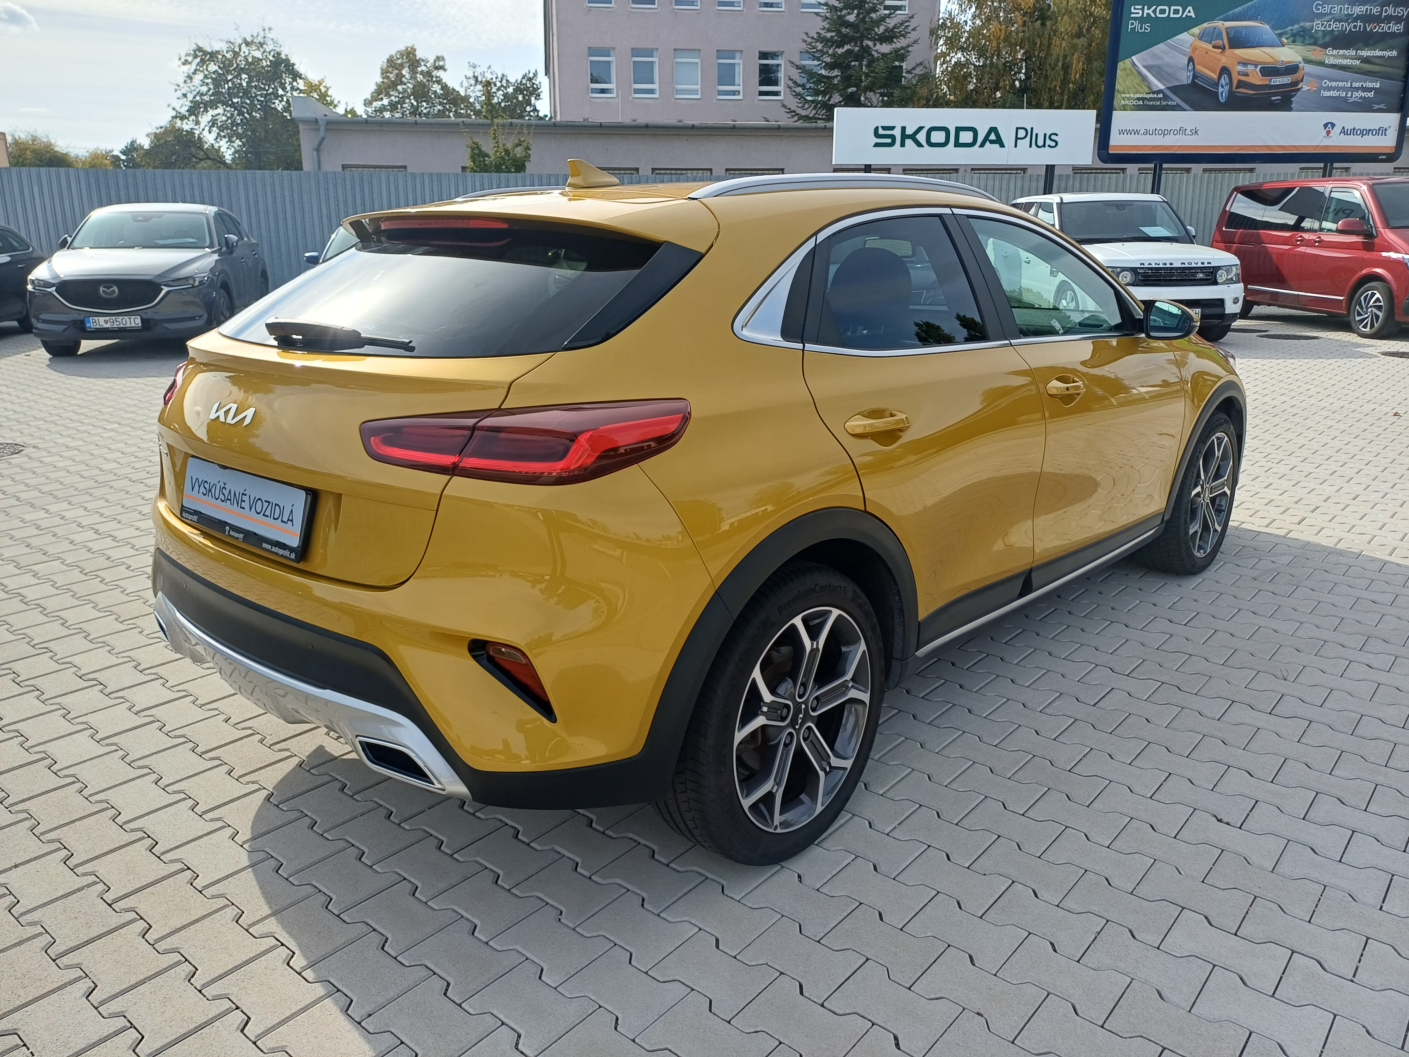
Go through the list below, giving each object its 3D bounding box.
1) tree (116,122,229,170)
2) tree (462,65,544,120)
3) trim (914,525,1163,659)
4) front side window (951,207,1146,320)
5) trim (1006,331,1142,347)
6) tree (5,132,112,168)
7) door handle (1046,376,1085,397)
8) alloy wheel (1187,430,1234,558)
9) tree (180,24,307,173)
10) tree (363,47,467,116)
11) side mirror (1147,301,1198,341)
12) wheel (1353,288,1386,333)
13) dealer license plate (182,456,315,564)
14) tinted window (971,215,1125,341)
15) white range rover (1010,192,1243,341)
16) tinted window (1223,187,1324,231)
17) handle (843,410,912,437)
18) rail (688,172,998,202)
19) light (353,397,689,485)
[{"bbox_3d":[-18.819,-11.480,36.558,4.400,5.860,4.400,-7,16,-25],"label":"tree"},{"bbox_3d":[-8.194,-15.081,42.762,3.694,8.044,3.694,-3,16,-10],"label":"tree"},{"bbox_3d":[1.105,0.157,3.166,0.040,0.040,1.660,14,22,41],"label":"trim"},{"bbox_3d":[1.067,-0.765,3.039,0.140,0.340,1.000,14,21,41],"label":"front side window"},{"bbox_3d":[1.126,-0.567,3.024,0.025,0.030,1.000,13,18,40],"label":"trim"},{"bbox_3d":[-25.410,-12.587,40.608,4.600,6.010,4.600,-9,17,-30],"label":"tree"},{"bbox_3d":[1.031,-0.406,2.894,0.060,0.050,0.250,14,22,41],"label":"door handle"},{"bbox_3d":[1.930,-0.147,4.051,0.190,0.470,0.470,13,20,41],"label":"alloy wheel"},{"bbox_3d":[-16.520,-13.671,37.382,4.622,8.440,4.622,-7,17,-22],"label":"tree"},{"bbox_3d":[-12.717,-16.129,45.672,5.500,10.180,5.500,-4,15,-14],"label":"tree"},{"bbox_3d":[1.505,-0.672,3.260,0.180,0.140,0.150,14,22,41],"label":"side mirror"},{"bbox_3d":[8.310,-2.691,12.607,0.190,0.470,0.470,-2,15,-5],"label":"wheel"},{"bbox_3d":[-0.928,-0.049,2.050,0.530,0.135,0.025,13,6,41],"label":"dealer license plate"},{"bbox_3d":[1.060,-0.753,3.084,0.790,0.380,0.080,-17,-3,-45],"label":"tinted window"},{"bbox_3d":[5.410,-3.580,13.750,1.940,1.790,4.790,0,16,0],"label":"white range rover"},{"bbox_3d":[8.149,-4.554,14.553,0.090,0.580,2.400,6,16,-5],"label":"tinted window"},{"bbox_3d":[0.367,-0.220,2.145,0.045,0.048,0.228,13,16,41],"label":"handle"},{"bbox_3d":[0.414,-0.822,2.500,0.050,0.085,1.320,13,22,41],"label":"rail"},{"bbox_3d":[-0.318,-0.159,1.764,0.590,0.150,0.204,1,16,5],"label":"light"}]

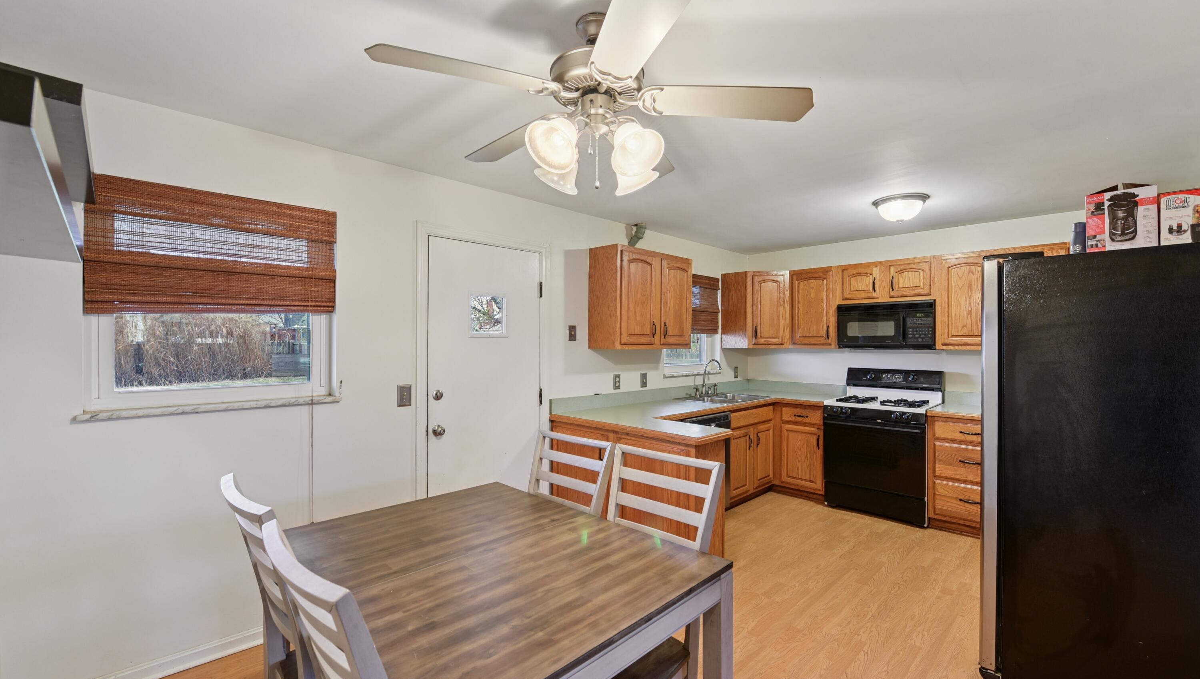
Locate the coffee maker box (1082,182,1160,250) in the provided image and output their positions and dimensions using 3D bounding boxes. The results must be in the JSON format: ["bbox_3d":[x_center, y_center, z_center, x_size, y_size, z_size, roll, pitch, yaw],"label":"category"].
[{"bbox_3d":[2.138,-0.458,1.920,0.180,0.282,0.192,0,0,-44],"label":"coffee maker box"}]

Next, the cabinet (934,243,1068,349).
[{"bbox_3d":[3.167,-0.302,3.681,0.320,0.779,0.797,0,0,-44],"label":"cabinet"}]

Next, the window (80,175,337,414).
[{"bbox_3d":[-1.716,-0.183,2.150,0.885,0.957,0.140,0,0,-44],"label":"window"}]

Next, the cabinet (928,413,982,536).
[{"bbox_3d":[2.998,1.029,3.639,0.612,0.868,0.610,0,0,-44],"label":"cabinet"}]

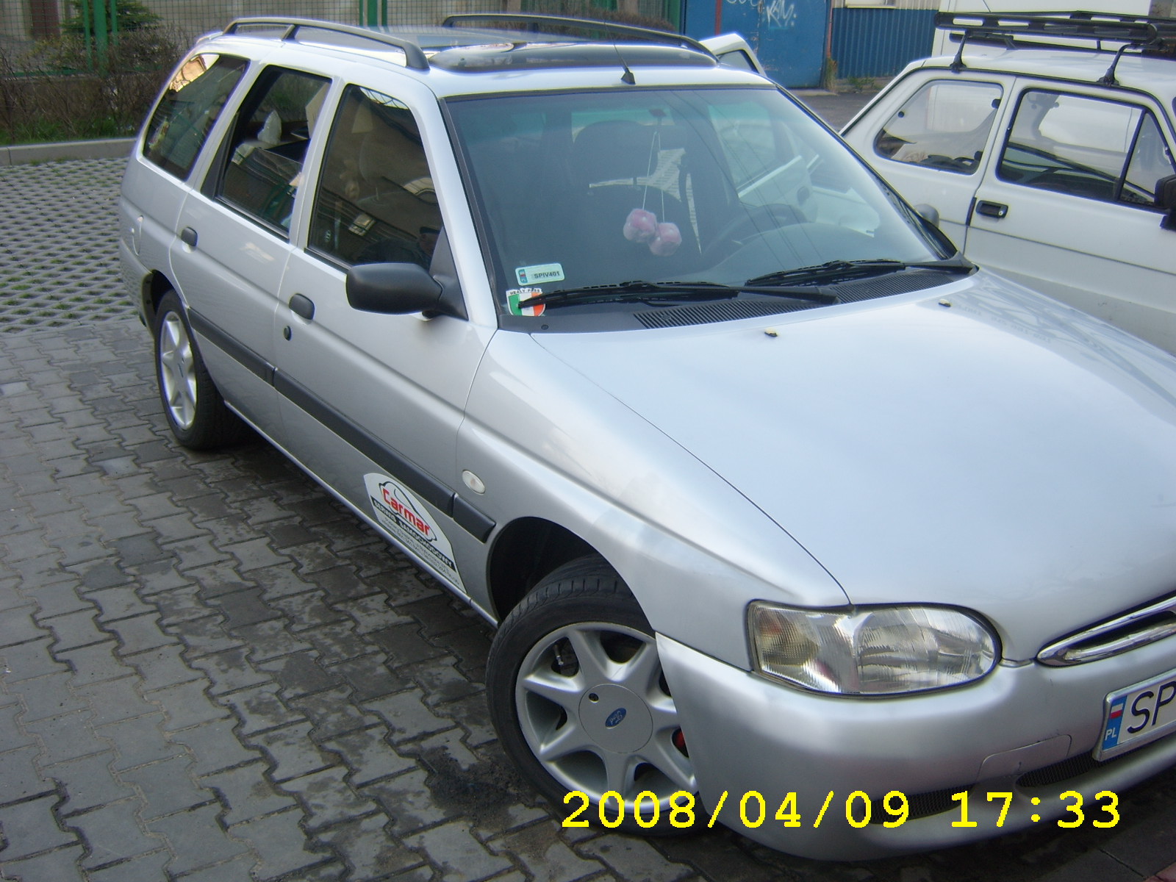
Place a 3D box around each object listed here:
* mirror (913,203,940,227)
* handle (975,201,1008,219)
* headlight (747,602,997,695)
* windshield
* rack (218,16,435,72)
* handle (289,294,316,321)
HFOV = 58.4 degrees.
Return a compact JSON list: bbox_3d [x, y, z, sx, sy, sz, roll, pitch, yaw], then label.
[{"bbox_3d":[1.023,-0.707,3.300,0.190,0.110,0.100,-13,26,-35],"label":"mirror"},{"bbox_3d":[1.629,-0.933,4.250,0.033,0.054,0.150,-8,23,-24],"label":"handle"},{"bbox_3d":[0.483,0.355,1.790,0.400,0.130,0.180,-7,23,-22],"label":"headlight"},{"bbox_3d":[0.271,-0.709,2.780,1.470,0.120,0.750,-13,62,-35],"label":"windshield"},{"bbox_3d":[-0.900,-1.263,3.335,0.075,0.110,1.620,-13,26,-33],"label":"rack"},{"bbox_3d":[-0.787,-0.369,2.900,0.038,0.056,0.125,-13,26,-35],"label":"handle"}]

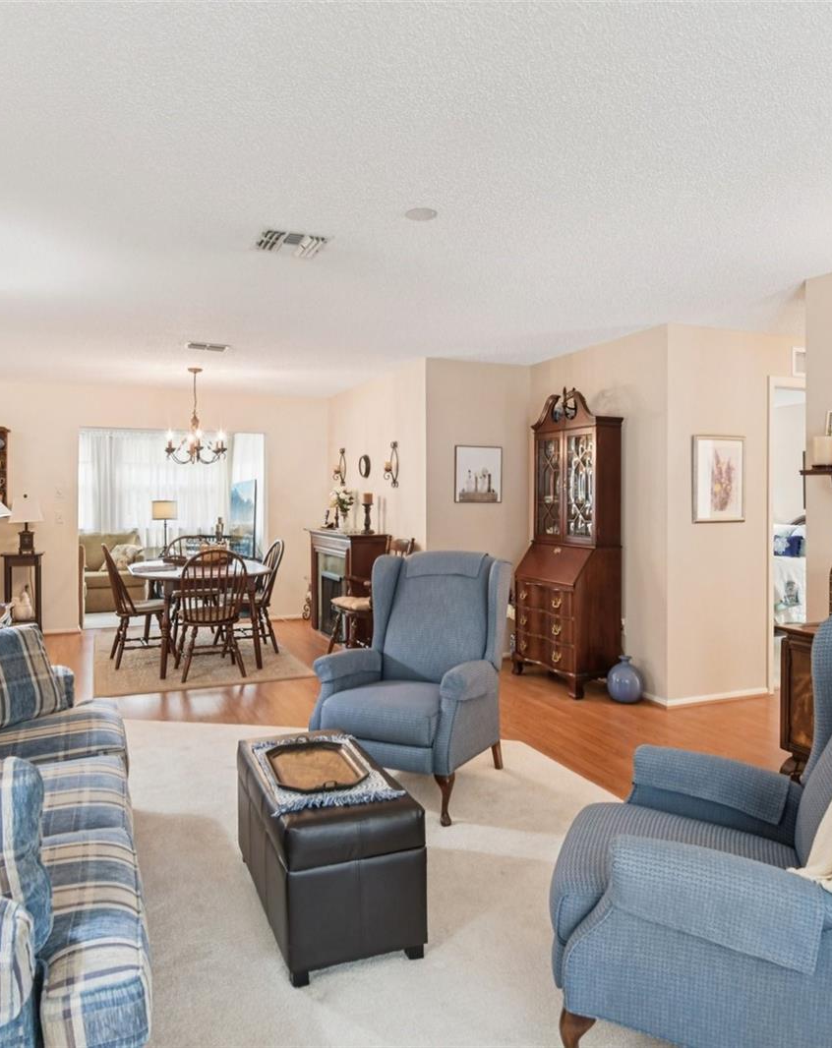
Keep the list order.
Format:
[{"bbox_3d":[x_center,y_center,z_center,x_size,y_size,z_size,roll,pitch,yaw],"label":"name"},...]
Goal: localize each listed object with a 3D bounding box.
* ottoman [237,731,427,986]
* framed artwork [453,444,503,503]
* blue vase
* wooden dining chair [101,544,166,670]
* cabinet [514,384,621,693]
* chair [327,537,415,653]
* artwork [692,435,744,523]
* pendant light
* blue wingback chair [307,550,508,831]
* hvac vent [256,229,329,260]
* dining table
[{"bbox_3d":[-0.308,1.037,2.319,0.405,0.450,0.740,-1,2,-24],"label":"ottoman"},{"bbox_3d":[0.498,-0.409,5.670,0.445,0.475,0.025,-1,2,-24],"label":"framed artwork"},{"bbox_3d":[1.356,1.008,4.550,0.240,0.310,0.240,0,1,0],"label":"blue vase"},{"bbox_3d":[-2.277,0.643,5.760,0.560,0.965,0.480,-1,1,-26],"label":"wooden dining chair"},{"bbox_3d":[1.083,0.093,5.030,0.460,2.110,0.740,-1,2,-24],"label":"cabinet"},{"bbox_3d":[-0.360,0.620,5.700,0.570,1.000,0.550,-1,2,-24],"label":"chair"},{"bbox_3d":[2.025,-0.305,4.670,0.455,0.580,0.030,-1,1,-25],"label":"artwork"},{"bbox_3d":[-1.855,-0.917,5.930,0.510,0.830,0.510,-1,1,-25],"label":"pendant light"},{"bbox_3d":[-0.028,0.675,3.300,0.750,1.060,0.860,1,1,25],"label":"blue wingback chair"},{"bbox_3d":[-0.547,-1.235,3.080,0.290,0.030,0.265,-1,1,-25],"label":"hvac vent"},{"bbox_3d":[-1.858,0.745,5.980,1.080,0.740,1.700,-1,1,-25],"label":"dining table"}]

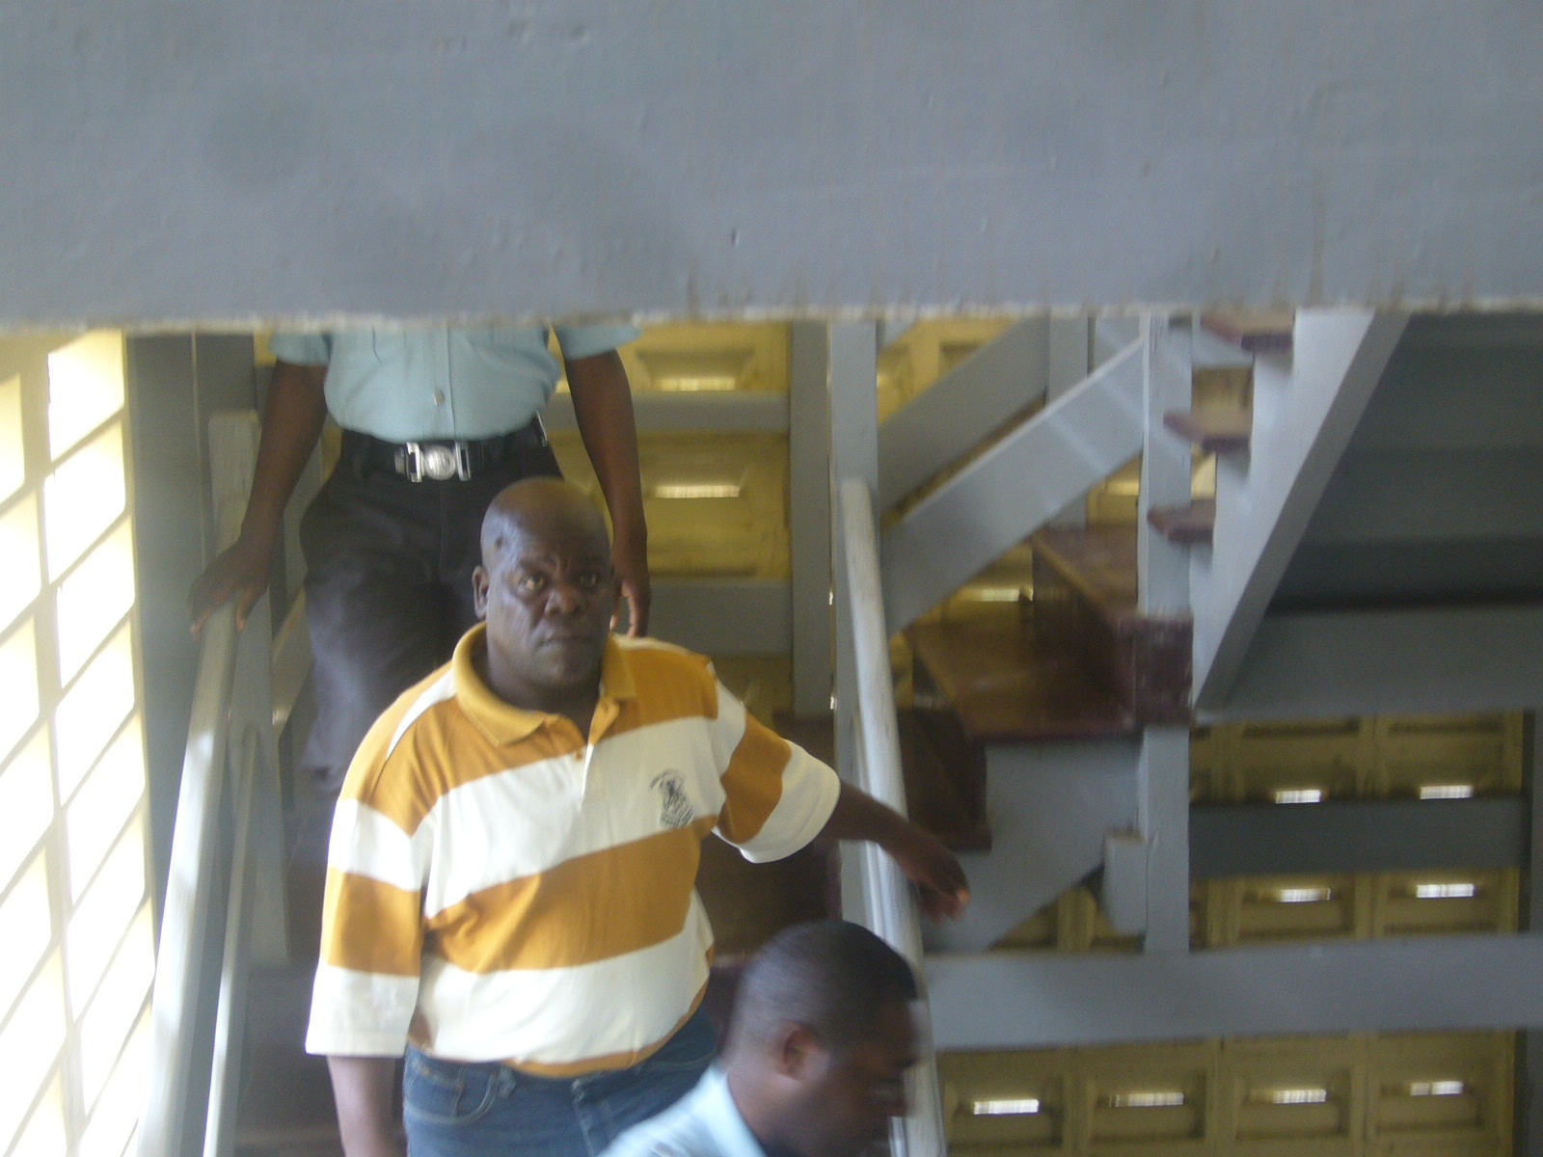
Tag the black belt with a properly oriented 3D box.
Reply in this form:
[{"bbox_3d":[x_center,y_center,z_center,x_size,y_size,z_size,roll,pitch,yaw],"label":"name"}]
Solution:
[{"bbox_3d":[-0.486,-0.202,4.350,0.310,0.065,0.230,-2,16,-3],"label":"black belt"}]

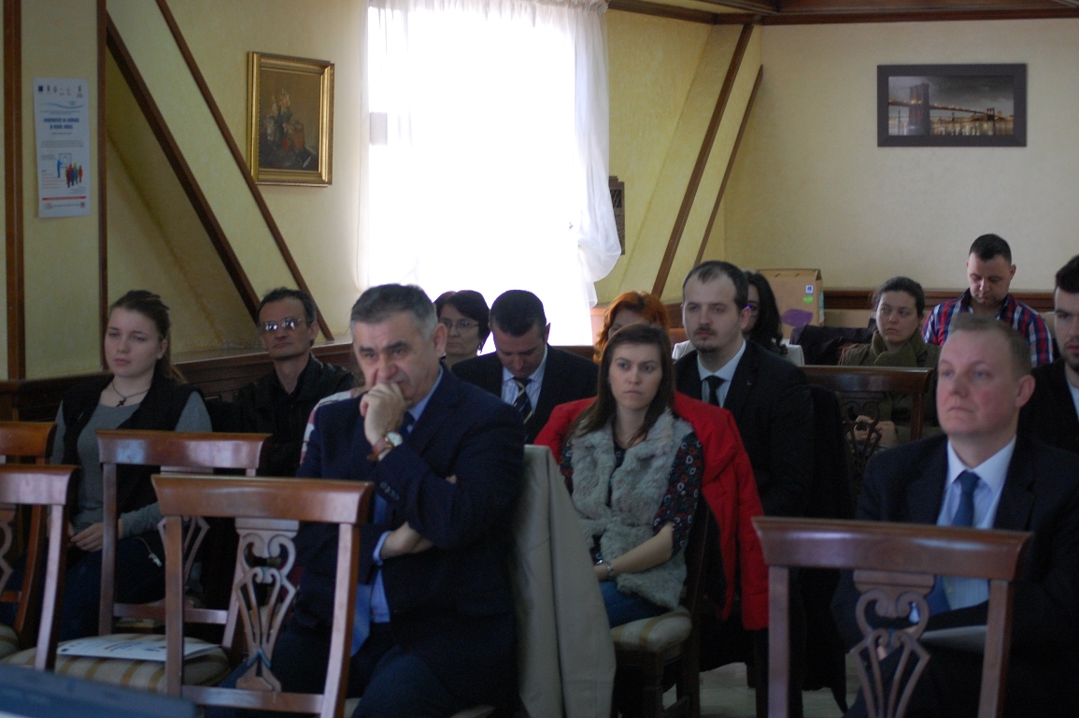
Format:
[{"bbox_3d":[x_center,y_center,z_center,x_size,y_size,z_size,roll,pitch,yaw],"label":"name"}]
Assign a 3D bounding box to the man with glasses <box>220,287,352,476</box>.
[{"bbox_3d":[-0.814,0.409,7.255,0.500,1.223,0.800,1,4,16],"label":"man with glasses"}]

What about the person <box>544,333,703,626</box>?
[{"bbox_3d":[0.139,0.519,5.967,0.470,1.183,0.800,2,4,22],"label":"person"}]

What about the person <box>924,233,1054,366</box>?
[{"bbox_3d":[1.563,0.240,8.679,0.520,1.359,0.800,1,4,18],"label":"person"}]

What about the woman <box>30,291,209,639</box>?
[{"bbox_3d":[-1.109,0.462,6.282,0.510,1.253,0.780,1,4,10],"label":"woman"}]

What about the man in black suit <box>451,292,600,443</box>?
[{"bbox_3d":[-0.100,0.424,6.937,0.530,1.237,0.800,1,4,17],"label":"man in black suit"}]

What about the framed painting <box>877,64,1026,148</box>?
[{"bbox_3d":[2.162,-1.329,12.888,0.800,0.440,0.030,2,4,22],"label":"framed painting"}]

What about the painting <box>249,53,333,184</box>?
[{"bbox_3d":[-0.893,-0.858,8.811,0.040,0.455,0.455,3,5,32],"label":"painting"}]

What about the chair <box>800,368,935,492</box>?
[{"bbox_3d":[0.925,0.517,7.511,0.470,0.970,0.540,2,4,21],"label":"chair"}]

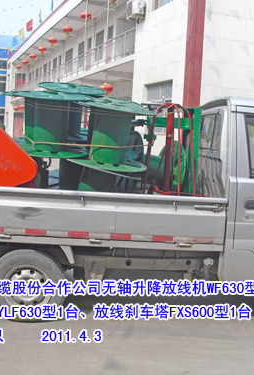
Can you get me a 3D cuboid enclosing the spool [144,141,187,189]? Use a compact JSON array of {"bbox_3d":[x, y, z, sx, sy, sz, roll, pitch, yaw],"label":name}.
[{"bbox_3d":[0.220,-0.137,4.740,0.420,0.650,0.650,10,-4,-22],"label":"spool"}]

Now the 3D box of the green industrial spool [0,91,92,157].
[{"bbox_3d":[-0.610,-0.496,3.970,0.680,0.420,0.680,3,14,-1],"label":"green industrial spool"}]

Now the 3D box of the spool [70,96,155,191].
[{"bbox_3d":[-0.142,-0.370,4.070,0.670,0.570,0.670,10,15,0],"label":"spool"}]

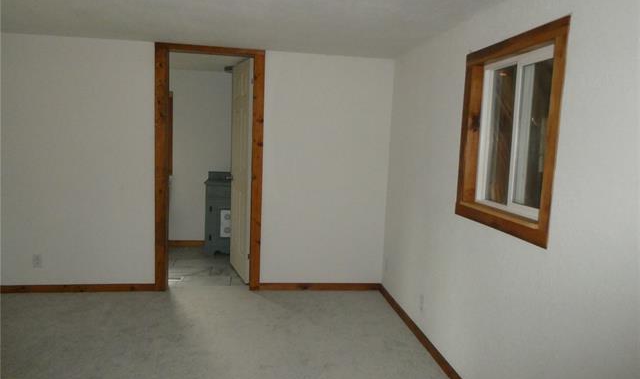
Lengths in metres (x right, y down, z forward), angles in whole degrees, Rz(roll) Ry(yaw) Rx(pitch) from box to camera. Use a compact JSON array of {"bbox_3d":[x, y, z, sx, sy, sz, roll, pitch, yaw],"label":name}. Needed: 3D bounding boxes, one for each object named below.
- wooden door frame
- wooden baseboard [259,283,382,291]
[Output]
[{"bbox_3d":[-0.956,-0.148,3.884,0.907,2.116,0.130,1,7,-9],"label":"wooden door frame"},{"bbox_3d":[0.021,0.899,4.111,1.142,0.064,0.020,1,7,-9],"label":"wooden baseboard"}]

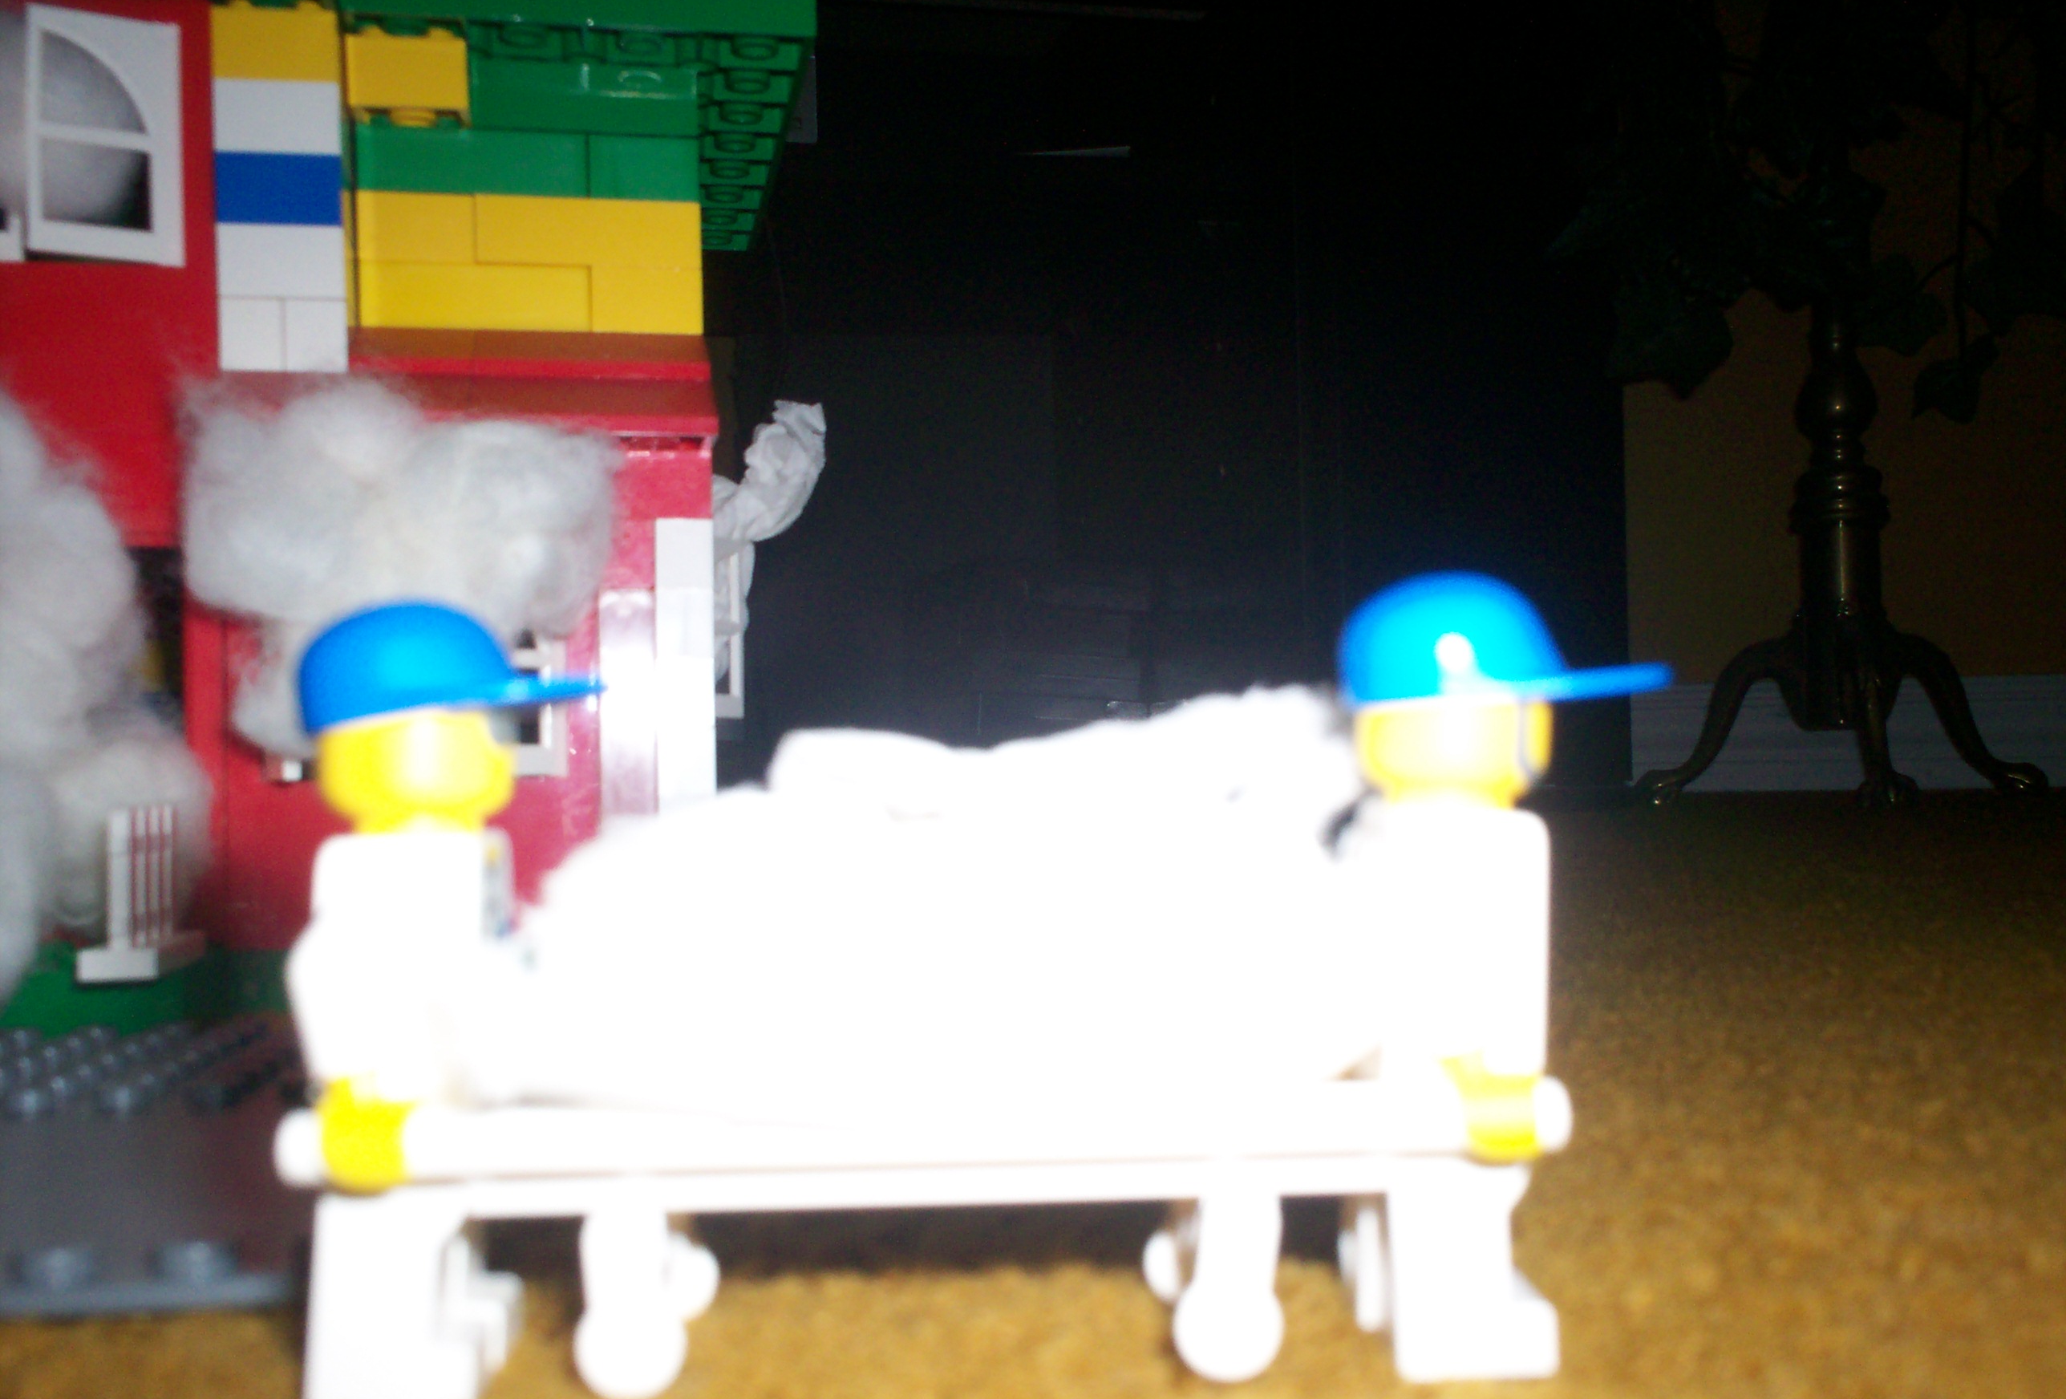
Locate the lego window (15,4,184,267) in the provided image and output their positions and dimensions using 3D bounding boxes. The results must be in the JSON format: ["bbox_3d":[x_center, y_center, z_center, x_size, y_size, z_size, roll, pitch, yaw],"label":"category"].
[{"bbox_3d":[-0.120,-0.072,0.277,0.018,0.031,0.003,-1,0,-33],"label":"lego window"}]

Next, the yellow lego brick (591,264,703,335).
[{"bbox_3d":[-0.057,-0.058,0.317,0.016,0.010,0.014,-1,-2,-13],"label":"yellow lego brick"}]

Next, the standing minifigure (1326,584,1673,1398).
[{"bbox_3d":[0.025,0.014,0.115,0.017,0.041,0.025,-1,-1,-1],"label":"standing minifigure"}]

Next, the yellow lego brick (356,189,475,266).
[{"bbox_3d":[-0.089,-0.067,0.310,0.016,0.010,0.014,-1,-2,-13],"label":"yellow lego brick"}]

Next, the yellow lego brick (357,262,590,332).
[{"bbox_3d":[-0.081,-0.057,0.312,0.032,0.010,0.014,-1,-2,-13],"label":"yellow lego brick"}]

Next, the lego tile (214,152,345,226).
[{"bbox_3d":[-0.101,-0.067,0.290,0.016,0.010,0.014,-1,-2,-11],"label":"lego tile"}]

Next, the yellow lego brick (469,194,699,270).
[{"bbox_3d":[-0.065,-0.067,0.316,0.032,0.010,0.014,-1,-2,-13],"label":"yellow lego brick"}]

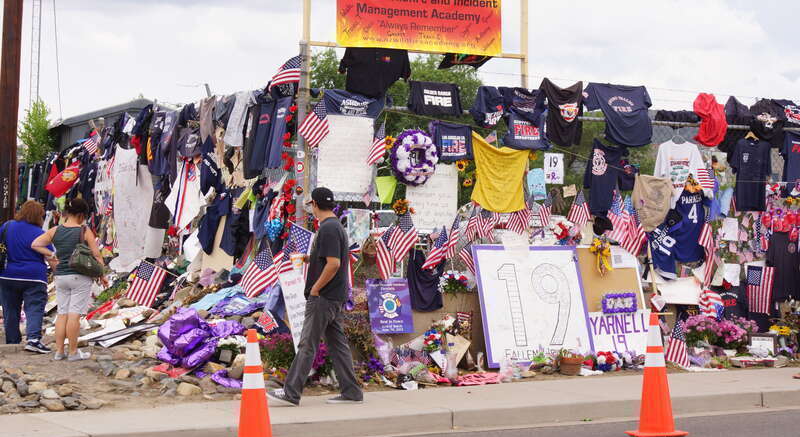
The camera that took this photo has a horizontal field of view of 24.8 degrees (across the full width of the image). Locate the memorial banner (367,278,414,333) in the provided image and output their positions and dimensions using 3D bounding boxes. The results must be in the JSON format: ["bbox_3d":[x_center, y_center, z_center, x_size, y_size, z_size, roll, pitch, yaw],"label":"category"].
[{"bbox_3d":[-0.085,0.785,16.250,0.420,0.500,0.030,1,-13,-28],"label":"memorial banner"}]

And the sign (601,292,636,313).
[{"bbox_3d":[2.164,0.840,18.000,0.410,0.220,0.100,1,0,-28],"label":"sign"}]

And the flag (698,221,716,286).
[{"bbox_3d":[3.123,0.355,18.500,0.180,0.660,0.100,0,0,-32],"label":"flag"}]

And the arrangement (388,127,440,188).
[{"bbox_3d":[0.124,-0.561,16.750,0.500,0.530,0.150,0,0,-32],"label":"arrangement"}]

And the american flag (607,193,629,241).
[{"bbox_3d":[2.123,-0.010,17.700,0.200,0.480,0.100,0,0,-32],"label":"american flag"}]

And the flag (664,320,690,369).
[{"bbox_3d":[2.681,1.217,17.600,0.270,0.470,0.120,1,0,-25],"label":"flag"}]

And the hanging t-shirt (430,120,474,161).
[{"bbox_3d":[0.478,-0.714,16.900,0.400,0.390,0.070,1,1,-28],"label":"hanging t-shirt"}]

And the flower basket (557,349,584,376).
[{"bbox_3d":[1.600,1.352,17.100,0.250,0.260,0.250,1,0,0],"label":"flower basket"}]

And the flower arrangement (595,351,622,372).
[{"bbox_3d":[1.946,1.334,17.000,0.260,0.210,0.220,0,0,-32],"label":"flower arrangement"}]

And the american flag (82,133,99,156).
[{"bbox_3d":[-3.704,-0.885,21.800,0.190,0.280,0.100,1,1,-30],"label":"american flag"}]

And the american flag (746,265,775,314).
[{"bbox_3d":[3.522,0.694,17.800,0.280,0.470,0.040,1,1,-28],"label":"american flag"}]

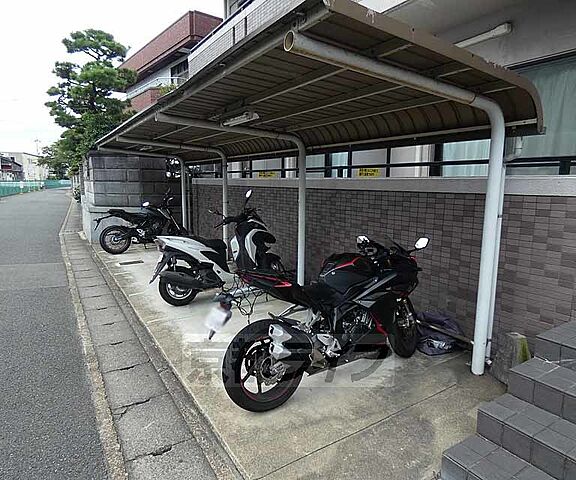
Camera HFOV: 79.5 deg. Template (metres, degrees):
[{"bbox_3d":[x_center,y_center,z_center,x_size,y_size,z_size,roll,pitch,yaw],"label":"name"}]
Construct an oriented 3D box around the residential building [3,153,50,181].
[{"bbox_3d":[-61.000,-16.427,80.000,8.000,7.500,14.000,-5,11,-24],"label":"residential building"}]

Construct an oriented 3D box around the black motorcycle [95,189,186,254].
[{"bbox_3d":[-3.032,-0.349,7.379,1.980,1.220,0.790,-5,11,-27],"label":"black motorcycle"}]

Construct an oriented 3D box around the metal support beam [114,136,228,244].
[{"bbox_3d":[-1.921,-0.608,6.087,1.830,2.180,0.090,-7,12,-34],"label":"metal support beam"}]

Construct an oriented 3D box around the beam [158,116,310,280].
[{"bbox_3d":[-0.533,-0.247,4.052,1.850,2.180,0.090,-7,12,-34],"label":"beam"}]

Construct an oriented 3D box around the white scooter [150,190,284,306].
[{"bbox_3d":[-0.830,0.093,4.545,1.900,1.340,0.780,-8,13,-37],"label":"white scooter"}]

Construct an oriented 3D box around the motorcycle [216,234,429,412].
[{"bbox_3d":[0.369,0.529,2.586,2.040,1.080,0.740,-6,11,-29],"label":"motorcycle"}]

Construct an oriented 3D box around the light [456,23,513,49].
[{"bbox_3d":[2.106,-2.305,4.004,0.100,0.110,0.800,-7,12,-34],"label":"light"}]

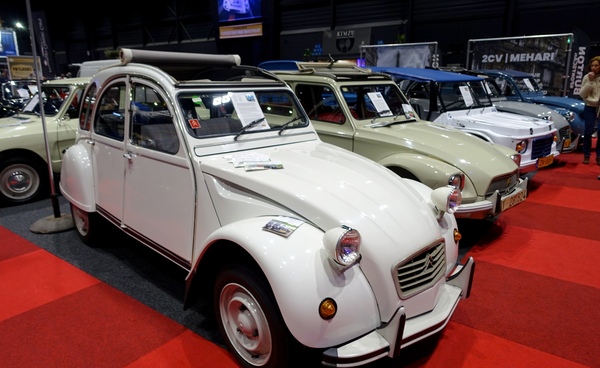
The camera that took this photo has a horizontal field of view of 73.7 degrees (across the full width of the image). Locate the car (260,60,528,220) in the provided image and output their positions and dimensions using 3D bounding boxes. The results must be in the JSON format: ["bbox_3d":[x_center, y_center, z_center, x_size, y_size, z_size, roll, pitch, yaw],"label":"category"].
[{"bbox_3d":[0.577,-0.587,4.789,1.500,1.560,3.870,-13,19,-40],"label":"car"}]

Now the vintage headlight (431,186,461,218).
[{"bbox_3d":[0.812,0.083,2.273,0.165,0.170,0.160,-14,19,-42],"label":"vintage headlight"}]

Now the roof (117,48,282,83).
[{"bbox_3d":[-0.897,-0.991,3.167,1.040,0.130,0.130,-14,19,-42],"label":"roof"}]

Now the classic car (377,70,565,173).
[{"bbox_3d":[1.883,-0.973,6.085,1.530,1.630,3.520,-13,19,-39],"label":"classic car"}]

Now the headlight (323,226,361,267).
[{"bbox_3d":[0.150,0.246,1.668,0.165,0.170,0.160,-14,19,-42],"label":"headlight"}]

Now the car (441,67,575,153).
[{"bbox_3d":[3.134,-1.399,7.743,1.480,1.600,3.830,-12,18,-38],"label":"car"}]

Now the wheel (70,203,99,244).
[{"bbox_3d":[-1.890,0.234,3.636,0.130,0.600,0.600,-14,19,-42],"label":"wheel"}]

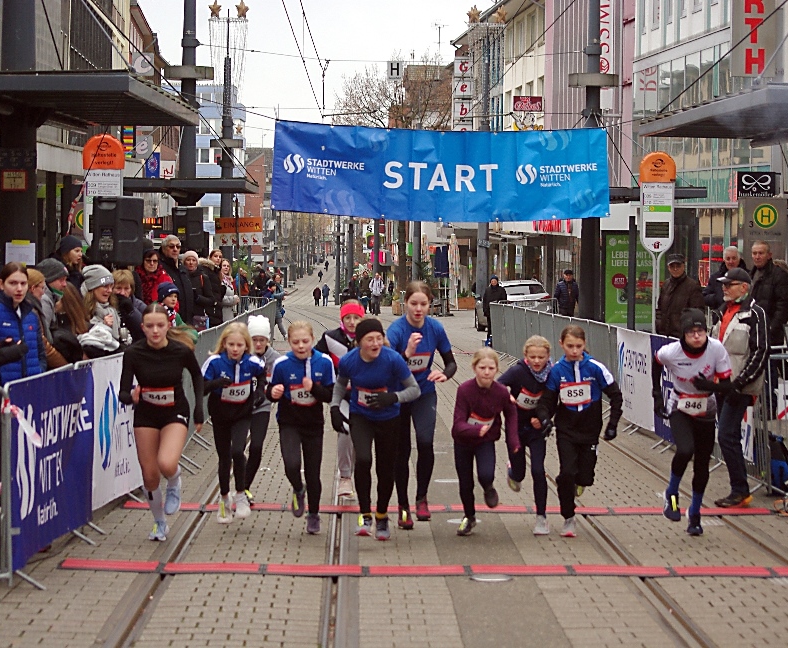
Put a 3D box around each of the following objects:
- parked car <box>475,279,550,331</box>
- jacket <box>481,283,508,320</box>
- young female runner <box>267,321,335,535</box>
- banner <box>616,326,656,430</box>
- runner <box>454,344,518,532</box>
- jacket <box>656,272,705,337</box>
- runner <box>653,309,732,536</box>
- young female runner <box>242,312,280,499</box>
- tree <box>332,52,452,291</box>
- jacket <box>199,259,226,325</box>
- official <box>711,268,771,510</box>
[{"bbox_3d":[3.425,-0.553,63.000,1.800,1.500,4.300,1,1,-4],"label":"parked car"},{"bbox_3d":[2.290,-0.535,50.300,0.600,0.820,0.360,1,1,0],"label":"jacket"},{"bbox_3d":[-0.618,0.684,14.600,0.450,1.400,0.580,1,2,-2],"label":"young female runner"},{"bbox_3d":[2.506,0.581,23.100,0.040,0.960,2.400,1,2,-2],"label":"banner"},{"bbox_3d":[0.612,0.784,14.600,0.470,1.250,0.580,0,1,0],"label":"runner"},{"bbox_3d":[2.894,-0.126,22.300,0.540,0.780,0.340,1,2,18],"label":"jacket"},{"bbox_3d":[1.974,0.651,14.600,0.540,1.490,0.640,0,1,2],"label":"runner"},{"bbox_3d":[-0.974,0.631,16.100,0.400,1.400,0.550,1,2,-3],"label":"young female runner"},{"bbox_3d":[0.020,-5.769,90.000,5.000,10.500,5.000,1,2,0],"label":"tree"},{"bbox_3d":[-2.337,-0.394,28.500,0.470,0.900,0.350,-1,2,-41],"label":"jacket"},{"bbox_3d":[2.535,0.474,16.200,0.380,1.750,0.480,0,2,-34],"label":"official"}]

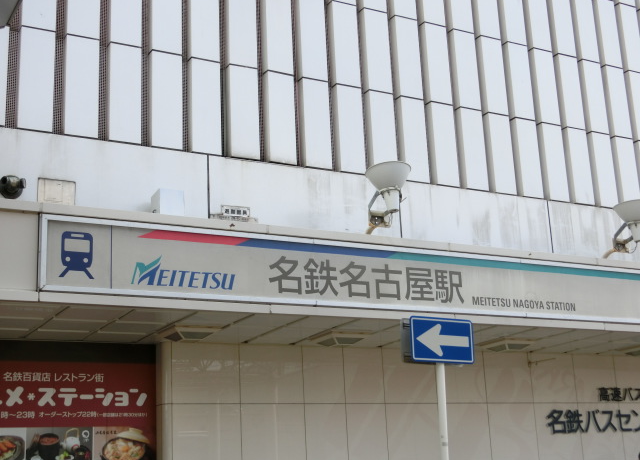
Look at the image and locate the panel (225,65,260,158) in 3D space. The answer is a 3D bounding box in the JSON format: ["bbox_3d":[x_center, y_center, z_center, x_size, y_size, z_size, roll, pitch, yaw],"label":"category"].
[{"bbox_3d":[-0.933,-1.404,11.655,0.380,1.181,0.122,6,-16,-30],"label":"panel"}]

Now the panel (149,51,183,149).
[{"bbox_3d":[-1.949,-1.625,12.139,0.401,1.276,0.119,6,-17,-29],"label":"panel"}]

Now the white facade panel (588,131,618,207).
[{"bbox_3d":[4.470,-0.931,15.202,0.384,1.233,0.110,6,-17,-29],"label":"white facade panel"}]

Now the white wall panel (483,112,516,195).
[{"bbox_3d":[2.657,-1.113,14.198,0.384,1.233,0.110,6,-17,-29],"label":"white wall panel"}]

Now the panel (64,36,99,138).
[{"bbox_3d":[-2.890,-1.720,11.618,0.401,1.276,0.119,6,-17,-29],"label":"panel"}]

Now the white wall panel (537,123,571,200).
[{"bbox_3d":[3.699,-1.059,15.265,0.401,1.276,0.119,6,-17,-29],"label":"white wall panel"}]

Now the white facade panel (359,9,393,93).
[{"bbox_3d":[0.818,-2.587,14.029,0.401,1.276,0.119,6,-17,-29],"label":"white facade panel"}]

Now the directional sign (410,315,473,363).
[{"bbox_3d":[1.075,0.978,8.473,0.600,0.400,0.040,5,-18,-18],"label":"directional sign"}]

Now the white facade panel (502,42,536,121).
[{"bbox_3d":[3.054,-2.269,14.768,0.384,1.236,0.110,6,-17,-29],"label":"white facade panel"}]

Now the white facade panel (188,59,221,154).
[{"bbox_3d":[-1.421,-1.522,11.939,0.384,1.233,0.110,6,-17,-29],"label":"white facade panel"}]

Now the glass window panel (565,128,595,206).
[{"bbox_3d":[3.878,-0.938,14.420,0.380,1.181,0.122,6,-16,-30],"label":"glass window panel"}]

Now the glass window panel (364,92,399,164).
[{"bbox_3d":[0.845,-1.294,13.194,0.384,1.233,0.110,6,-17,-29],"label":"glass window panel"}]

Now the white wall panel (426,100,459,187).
[{"bbox_3d":[1.816,-1.248,14.223,0.401,1.276,0.119,6,-17,-29],"label":"white wall panel"}]

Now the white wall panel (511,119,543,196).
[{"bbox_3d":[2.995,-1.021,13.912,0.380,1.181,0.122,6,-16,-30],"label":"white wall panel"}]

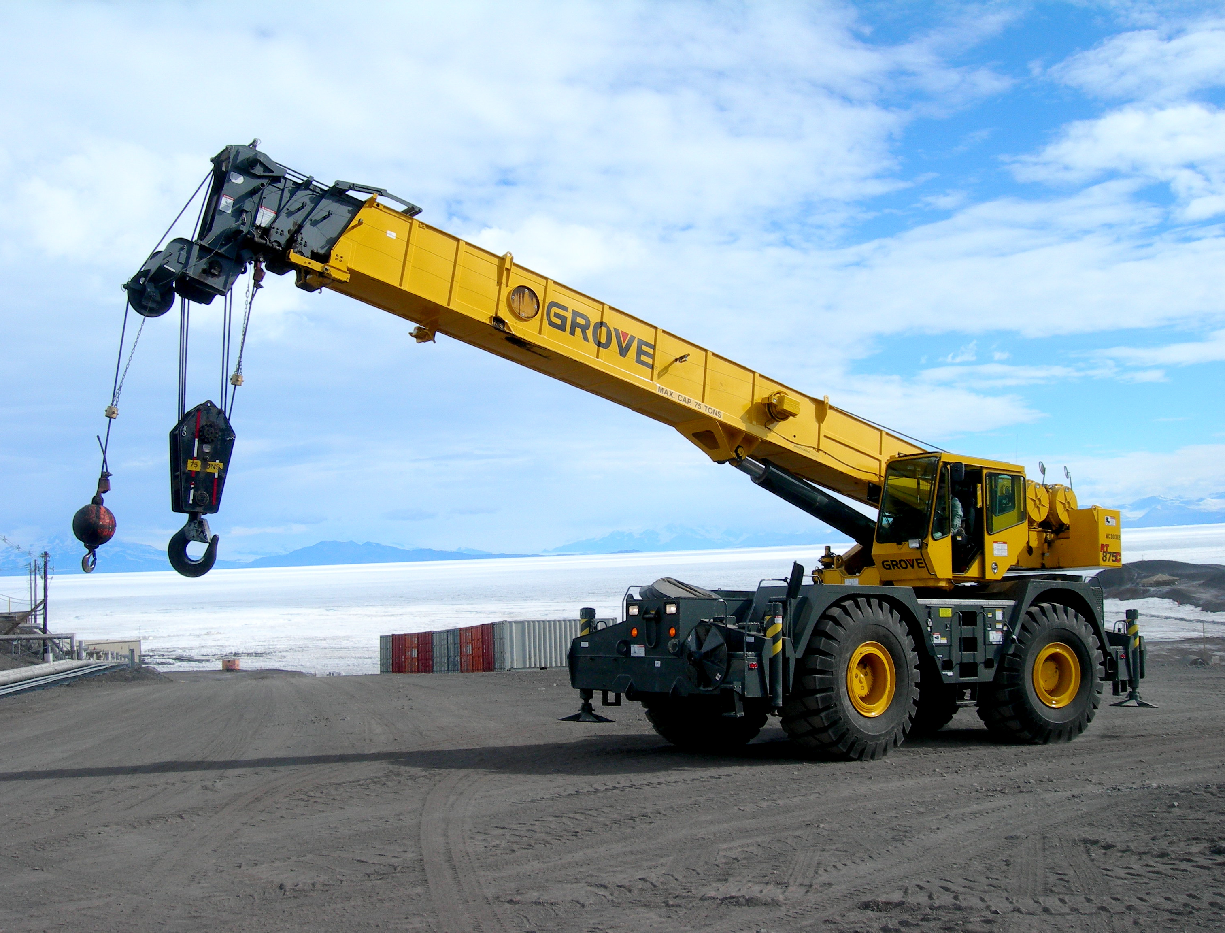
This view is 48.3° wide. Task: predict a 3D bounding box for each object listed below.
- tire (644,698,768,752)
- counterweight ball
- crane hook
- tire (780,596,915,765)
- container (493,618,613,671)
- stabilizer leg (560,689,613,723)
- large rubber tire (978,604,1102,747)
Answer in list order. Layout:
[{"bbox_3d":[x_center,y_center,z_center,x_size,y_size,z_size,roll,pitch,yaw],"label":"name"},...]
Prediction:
[{"bbox_3d":[1.329,2.849,18.583,2.010,2.000,0.800,6,-9,-41],"label":"tire"},{"bbox_3d":[-4.764,0.550,12.558,0.385,0.410,0.385,7,-3,0],"label":"counterweight ball"},{"bbox_3d":[-4.021,0.760,13.110,0.490,0.610,0.150,5,-4,-30],"label":"crane hook"},{"bbox_3d":[2.876,2.621,16.861,2.010,2.000,0.800,6,-9,-41],"label":"tire"},{"bbox_3d":[-3.040,9.410,72.020,6.058,2.591,2.438,1,-7,-24],"label":"container"},{"bbox_3d":[-0.329,3.099,17.664,0.720,0.460,0.720,0,-7,0],"label":"stabilizer leg"},{"bbox_3d":[6.107,3.011,19.713,2.010,2.000,0.800,4,-8,-29],"label":"large rubber tire"}]

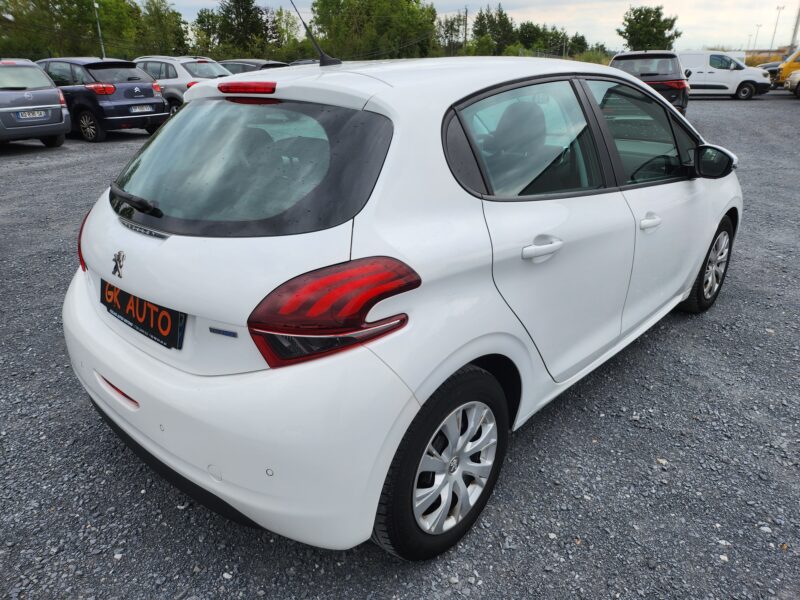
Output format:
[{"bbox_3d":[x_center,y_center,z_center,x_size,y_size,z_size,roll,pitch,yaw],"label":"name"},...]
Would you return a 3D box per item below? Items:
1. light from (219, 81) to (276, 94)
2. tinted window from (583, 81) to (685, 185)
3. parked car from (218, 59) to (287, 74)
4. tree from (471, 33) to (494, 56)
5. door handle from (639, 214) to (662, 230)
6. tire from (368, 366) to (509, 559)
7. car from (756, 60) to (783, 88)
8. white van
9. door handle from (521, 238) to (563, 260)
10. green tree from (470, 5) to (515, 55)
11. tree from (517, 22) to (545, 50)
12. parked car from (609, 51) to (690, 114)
[{"bbox_3d":[-0.477,-0.658,1.719,0.320,0.050,0.060,19,29,40],"label":"light"},{"bbox_3d":[0.964,-0.674,2.201,0.680,0.410,0.060,-22,4,-43],"label":"tinted window"},{"bbox_3d":[-4.600,-6.752,17.300,4.400,1.480,1.800,16,28,37],"label":"parked car"},{"bbox_3d":[5.725,-16.694,39.214,1.950,4.000,1.950,3,23,7],"label":"tree"},{"bbox_3d":[0.949,-0.298,2.106,0.045,0.042,0.195,19,28,40],"label":"door handle"},{"bbox_3d":[0.129,0.496,1.740,0.200,0.615,0.615,19,29,40],"label":"tire"},{"bbox_3d":[20.236,-11.886,29.500,4.300,1.500,1.800,-17,27,-34],"label":"car"},{"bbox_3d":[13.361,-9.626,23.754,4.420,1.820,1.880,9,24,21],"label":"white van"},{"bbox_3d":[0.392,-0.143,1.526,0.045,0.042,0.200,19,28,40],"label":"door handle"},{"bbox_3d":[9.320,-26.325,55.000,4.500,6.400,4.500,-1,22,0],"label":"green tree"},{"bbox_3d":[9.491,-17.907,41.301,2.400,5.200,2.400,4,23,11],"label":"tree"},{"bbox_3d":[6.178,-5.391,14.034,1.840,1.650,4.600,9,24,23],"label":"parked car"}]

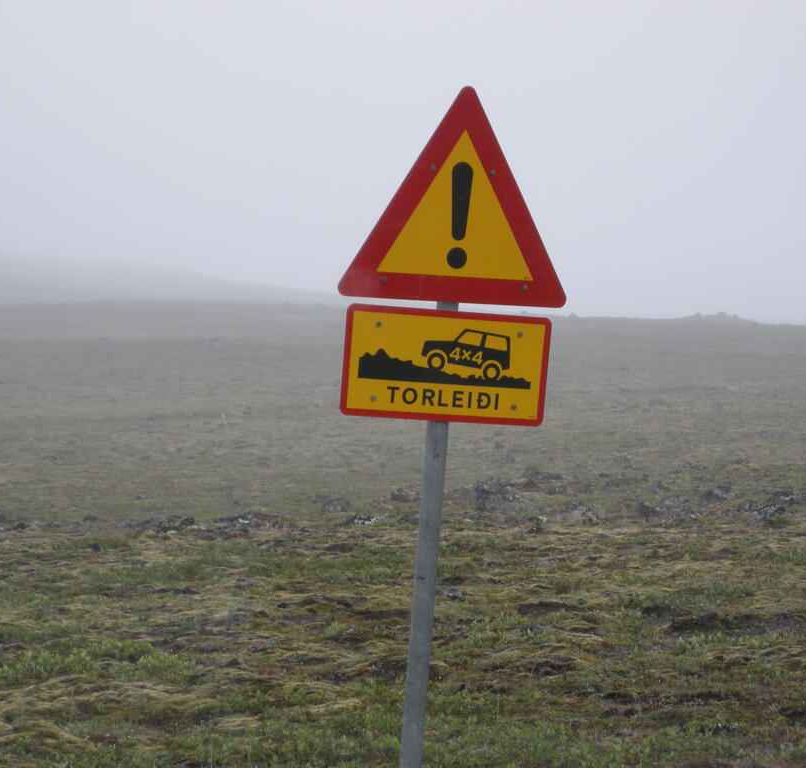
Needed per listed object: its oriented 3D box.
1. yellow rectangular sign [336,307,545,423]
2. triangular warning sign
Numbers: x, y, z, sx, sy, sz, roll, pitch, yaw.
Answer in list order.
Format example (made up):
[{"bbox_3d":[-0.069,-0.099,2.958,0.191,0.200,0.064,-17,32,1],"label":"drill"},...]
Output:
[{"bbox_3d":[0.121,-0.050,10.117,0.609,0.305,0.020,4,3,-21],"label":"yellow rectangular sign"},{"bbox_3d":[0.162,-0.527,10.095,0.684,0.598,0.020,3,3,-21],"label":"triangular warning sign"}]

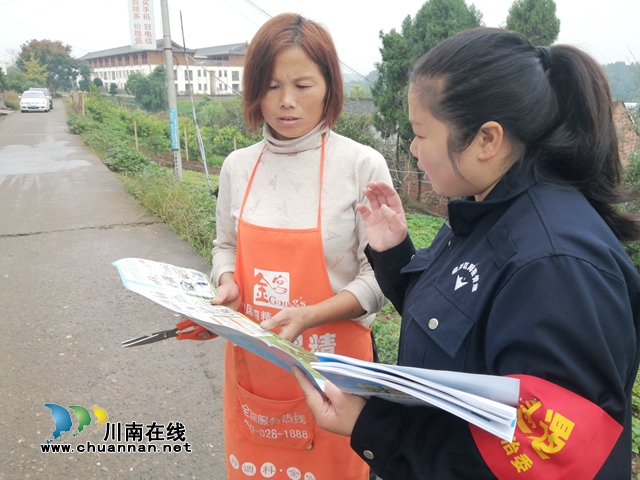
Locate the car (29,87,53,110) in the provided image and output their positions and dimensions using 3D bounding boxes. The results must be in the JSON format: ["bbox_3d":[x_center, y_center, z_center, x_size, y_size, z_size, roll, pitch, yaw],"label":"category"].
[{"bbox_3d":[-23.027,-11.583,40.996,1.840,1.710,4.600,-7,18,-21],"label":"car"}]

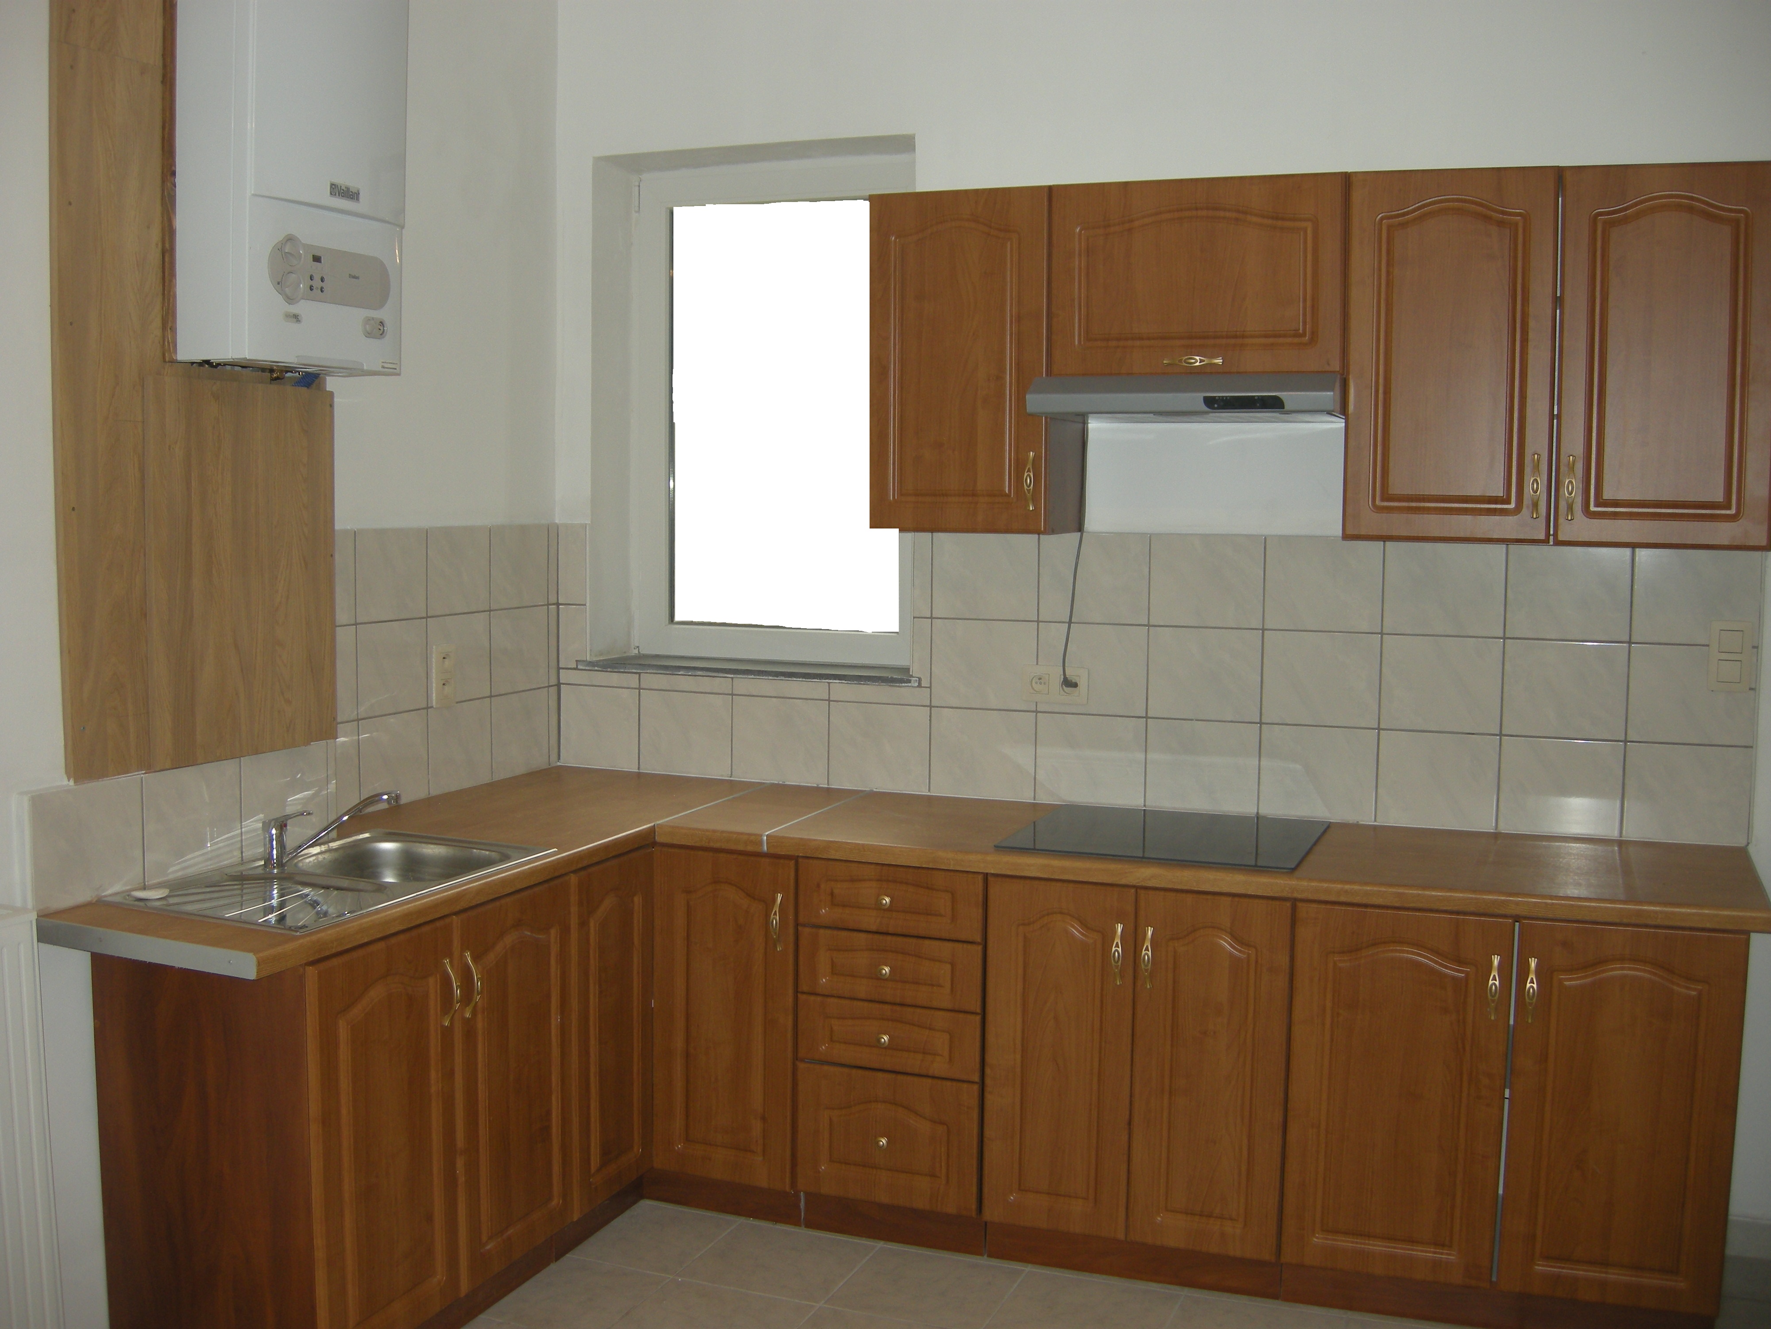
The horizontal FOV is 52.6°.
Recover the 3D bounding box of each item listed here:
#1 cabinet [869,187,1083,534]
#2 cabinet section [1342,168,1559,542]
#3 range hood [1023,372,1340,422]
[{"bbox_3d":[0.205,-0.642,3.871,0.397,0.715,0.305,2,5,21],"label":"cabinet"},{"bbox_3d":[1.138,-0.603,3.580,0.397,0.712,0.301,3,6,21],"label":"cabinet section"},{"bbox_3d":[0.638,-0.537,3.623,0.595,0.087,0.475,2,5,21],"label":"range hood"}]

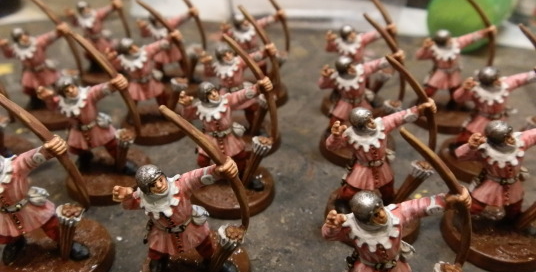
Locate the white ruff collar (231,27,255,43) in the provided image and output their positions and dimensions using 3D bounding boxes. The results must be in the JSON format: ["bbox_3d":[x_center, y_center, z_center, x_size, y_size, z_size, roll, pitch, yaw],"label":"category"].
[{"bbox_3d":[-0.010,-0.039,0.169,0.009,0.005,0.008,2,30,0],"label":"white ruff collar"}]

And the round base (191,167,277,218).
[{"bbox_3d":[-0.010,0.014,0.124,0.025,0.004,0.025,0,32,0],"label":"round base"}]

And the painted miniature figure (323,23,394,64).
[{"bbox_3d":[0.032,-0.025,0.154,0.025,0.030,0.013,-3,32,-3],"label":"painted miniature figure"}]

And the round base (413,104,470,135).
[{"bbox_3d":[0.069,-0.008,0.169,0.025,0.004,0.025,1,30,-1],"label":"round base"}]

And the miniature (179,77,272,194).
[{"bbox_3d":[-0.011,-0.001,0.115,0.025,0.030,0.013,-6,32,-8],"label":"miniature"}]

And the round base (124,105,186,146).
[{"bbox_3d":[-0.040,-0.004,0.157,0.025,0.004,0.025,1,30,-1],"label":"round base"}]

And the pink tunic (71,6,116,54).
[{"bbox_3d":[-0.074,-0.046,0.185,0.021,0.019,0.011,3,31,3],"label":"pink tunic"}]

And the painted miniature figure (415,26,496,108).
[{"bbox_3d":[0.063,-0.023,0.150,0.025,0.030,0.013,-2,32,-2],"label":"painted miniature figure"}]

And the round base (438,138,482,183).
[{"bbox_3d":[0.069,0.008,0.142,0.025,0.004,0.025,1,30,-1],"label":"round base"}]

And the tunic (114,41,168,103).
[{"bbox_3d":[-0.041,-0.021,0.144,0.019,0.022,0.010,-7,33,-10],"label":"tunic"}]

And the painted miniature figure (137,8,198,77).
[{"bbox_3d":[-0.037,-0.032,0.166,0.025,0.030,0.013,-6,32,-8],"label":"painted miniature figure"}]

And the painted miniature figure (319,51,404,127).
[{"bbox_3d":[0.028,-0.011,0.132,0.025,0.030,0.013,-3,32,-3],"label":"painted miniature figure"}]

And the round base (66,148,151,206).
[{"bbox_3d":[-0.047,0.012,0.130,0.025,0.004,0.025,1,30,-1],"label":"round base"}]

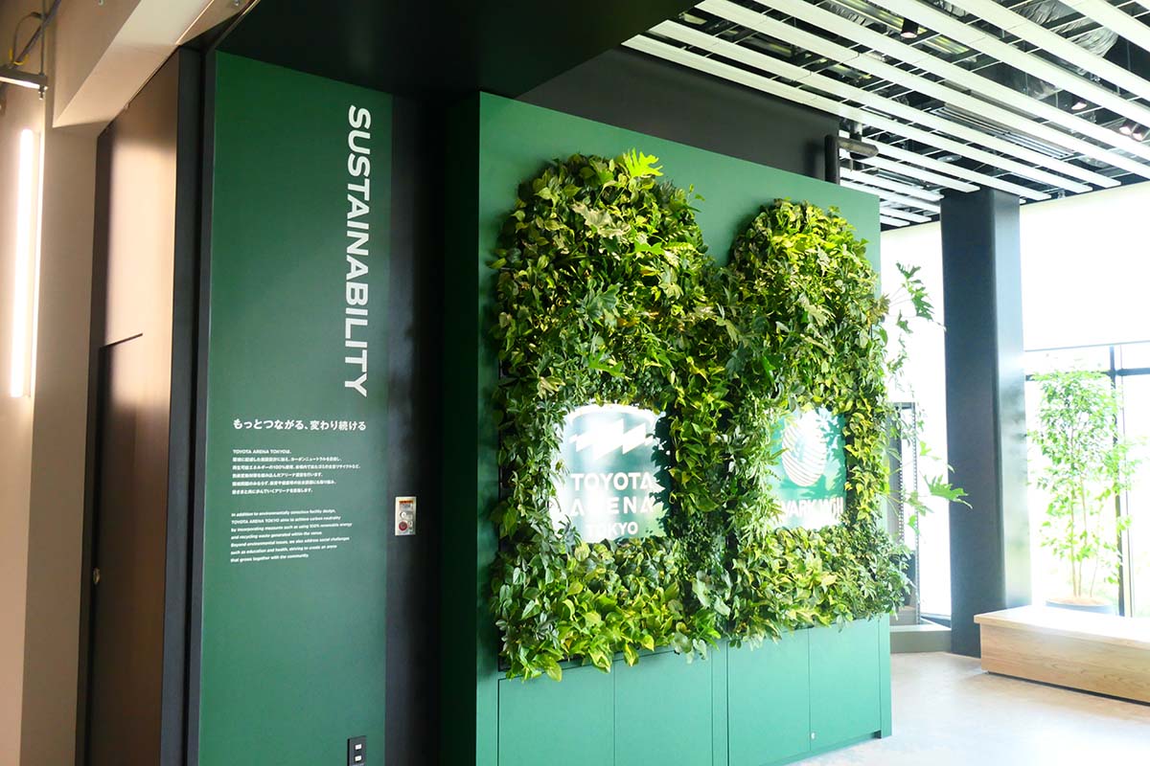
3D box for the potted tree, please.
[{"bbox_3d":[3.818,0.996,7.031,0.740,2.150,0.740,3,-5,-37],"label":"potted tree"}]

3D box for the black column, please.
[{"bbox_3d":[3.186,0.281,7.200,0.376,3.600,0.444,3,-5,-37],"label":"black column"}]

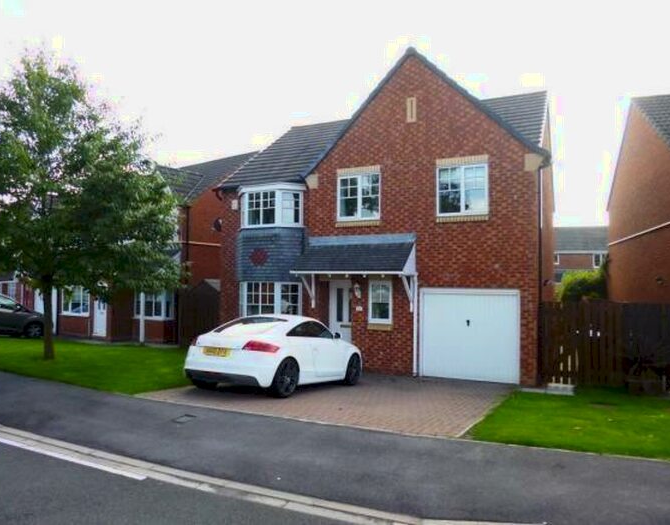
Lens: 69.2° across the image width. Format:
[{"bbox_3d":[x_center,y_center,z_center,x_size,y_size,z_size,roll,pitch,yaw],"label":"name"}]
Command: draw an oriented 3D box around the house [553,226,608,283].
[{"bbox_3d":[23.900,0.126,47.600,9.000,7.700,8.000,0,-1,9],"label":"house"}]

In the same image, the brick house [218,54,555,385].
[{"bbox_3d":[2.143,-1.121,15.422,8.715,7.800,9.000,0,-2,26],"label":"brick house"}]

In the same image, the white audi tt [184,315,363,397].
[{"bbox_3d":[-0.947,1.760,9.677,1.842,1.352,4.178,0,-8,29],"label":"white audi tt"}]

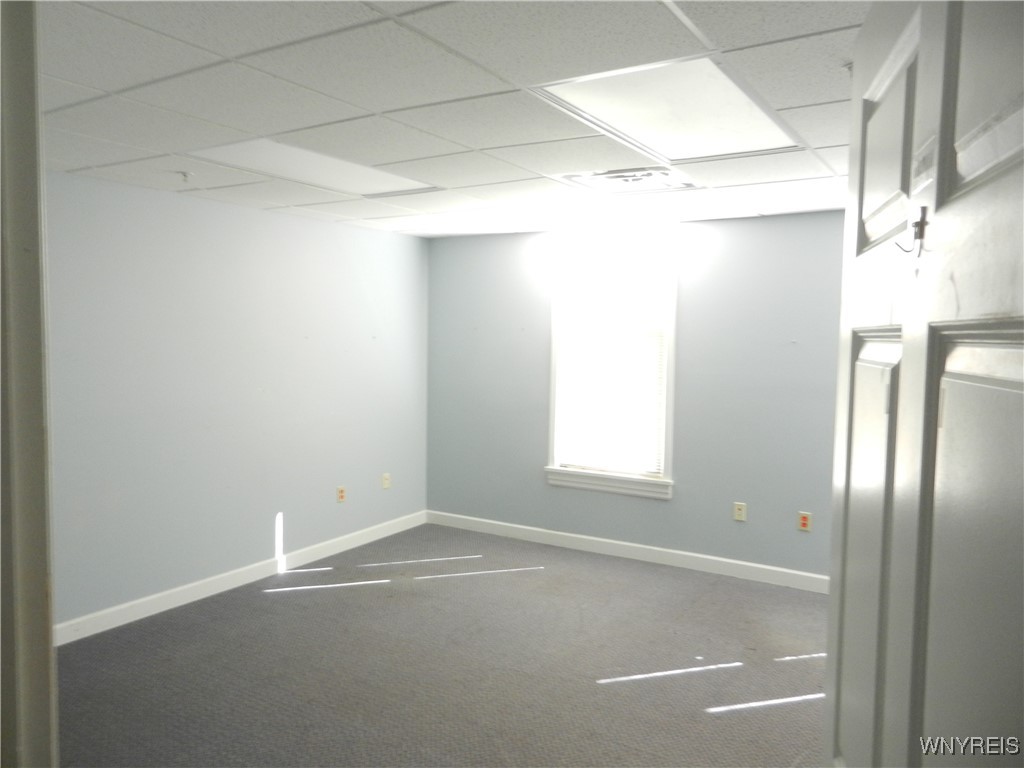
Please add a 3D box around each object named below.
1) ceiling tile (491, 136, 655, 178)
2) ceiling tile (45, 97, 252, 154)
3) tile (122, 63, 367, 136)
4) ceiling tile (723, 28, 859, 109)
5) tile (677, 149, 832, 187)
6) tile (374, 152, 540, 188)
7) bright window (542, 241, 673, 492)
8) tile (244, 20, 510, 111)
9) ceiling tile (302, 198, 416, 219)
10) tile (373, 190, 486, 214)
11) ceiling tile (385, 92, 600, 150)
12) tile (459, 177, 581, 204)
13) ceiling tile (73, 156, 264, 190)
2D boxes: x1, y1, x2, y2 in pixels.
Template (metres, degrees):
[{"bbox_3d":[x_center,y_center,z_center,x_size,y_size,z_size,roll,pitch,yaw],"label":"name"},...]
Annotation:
[{"bbox_3d":[0.267,-0.999,3.261,0.600,0.020,0.600,4,5,32],"label":"ceiling tile"},{"bbox_3d":[-1.432,-1.002,2.897,0.600,0.020,0.600,4,5,32],"label":"ceiling tile"},{"bbox_3d":[-0.897,-0.962,2.524,0.605,0.022,0.605,3,5,32],"label":"tile"},{"bbox_3d":[0.975,-0.900,2.069,0.605,0.022,0.605,3,5,32],"label":"ceiling tile"},{"bbox_3d":[1.109,-0.996,3.422,0.605,0.022,0.605,3,5,32],"label":"tile"},{"bbox_3d":[-0.248,-1.026,3.554,0.605,0.022,0.605,3,5,32],"label":"tile"},{"bbox_3d":[0.698,-0.117,5.382,1.000,1.780,0.100,4,5,32],"label":"bright window"},{"bbox_3d":[-0.389,-0.937,2.235,0.600,0.020,0.600,4,5,32],"label":"tile"},{"bbox_3d":[-0.955,-1.121,4.715,0.605,0.022,0.605,3,5,32],"label":"ceiling tile"},{"bbox_3d":[-0.465,-1.094,4.411,0.600,0.020,0.600,4,5,32],"label":"tile"},{"bbox_3d":[-0.061,-0.968,2.748,0.600,0.020,0.600,4,5,32],"label":"ceiling tile"},{"bbox_3d":[0.057,-1.061,4.080,0.600,0.020,0.600,4,5,32],"label":"tile"},{"bbox_3d":[-1.625,-1.058,3.698,0.653,0.022,0.605,3,5,32],"label":"ceiling tile"}]

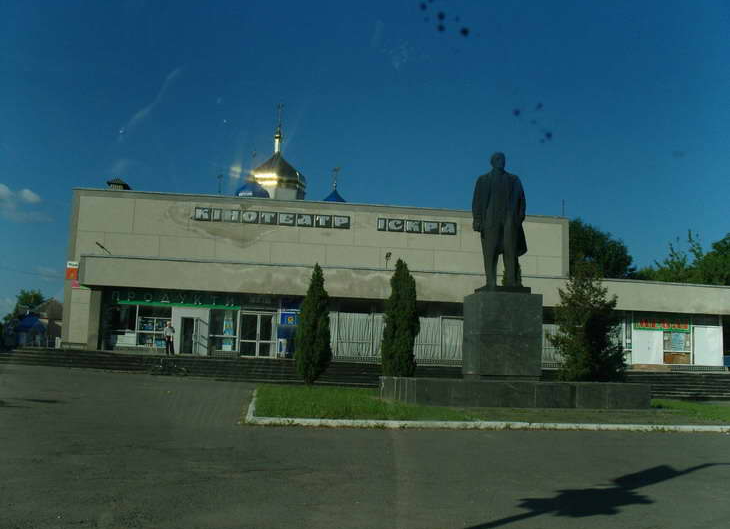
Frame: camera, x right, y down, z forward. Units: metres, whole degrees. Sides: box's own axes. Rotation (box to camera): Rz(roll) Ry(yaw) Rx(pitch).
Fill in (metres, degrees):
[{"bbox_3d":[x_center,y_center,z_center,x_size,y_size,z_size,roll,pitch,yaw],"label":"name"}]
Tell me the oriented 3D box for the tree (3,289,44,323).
[{"bbox_3d":[-31.972,6.062,75.000,3.900,7.476,3.900,3,-7,-10],"label":"tree"}]

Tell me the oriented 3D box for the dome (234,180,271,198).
[{"bbox_3d":[-13.282,-8.716,95.000,4.100,3.200,4.100,3,-7,-10],"label":"dome"}]

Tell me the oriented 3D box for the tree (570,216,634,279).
[{"bbox_3d":[18.632,3.047,68.000,9.000,14.297,9.000,3,-7,-10],"label":"tree"}]

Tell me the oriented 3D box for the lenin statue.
[{"bbox_3d":[3.721,-1.222,22.000,1.420,3.834,1.000,3,-7,-10],"label":"lenin statue"}]

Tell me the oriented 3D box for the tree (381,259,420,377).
[{"bbox_3d":[1.640,2.614,36.500,1.700,5.737,1.700,3,-7,-10],"label":"tree"}]

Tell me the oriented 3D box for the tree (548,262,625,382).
[{"bbox_3d":[10.396,2.868,37.600,3.300,6.070,3.300,3,-7,-10],"label":"tree"}]

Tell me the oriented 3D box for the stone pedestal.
[{"bbox_3d":[3.790,1.927,22.000,1.780,2.465,1.720,3,-7,-10],"label":"stone pedestal"}]

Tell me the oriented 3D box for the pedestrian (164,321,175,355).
[{"bbox_3d":[-9.995,3.788,41.000,0.550,1.709,0.380,2,-7,-4],"label":"pedestrian"}]

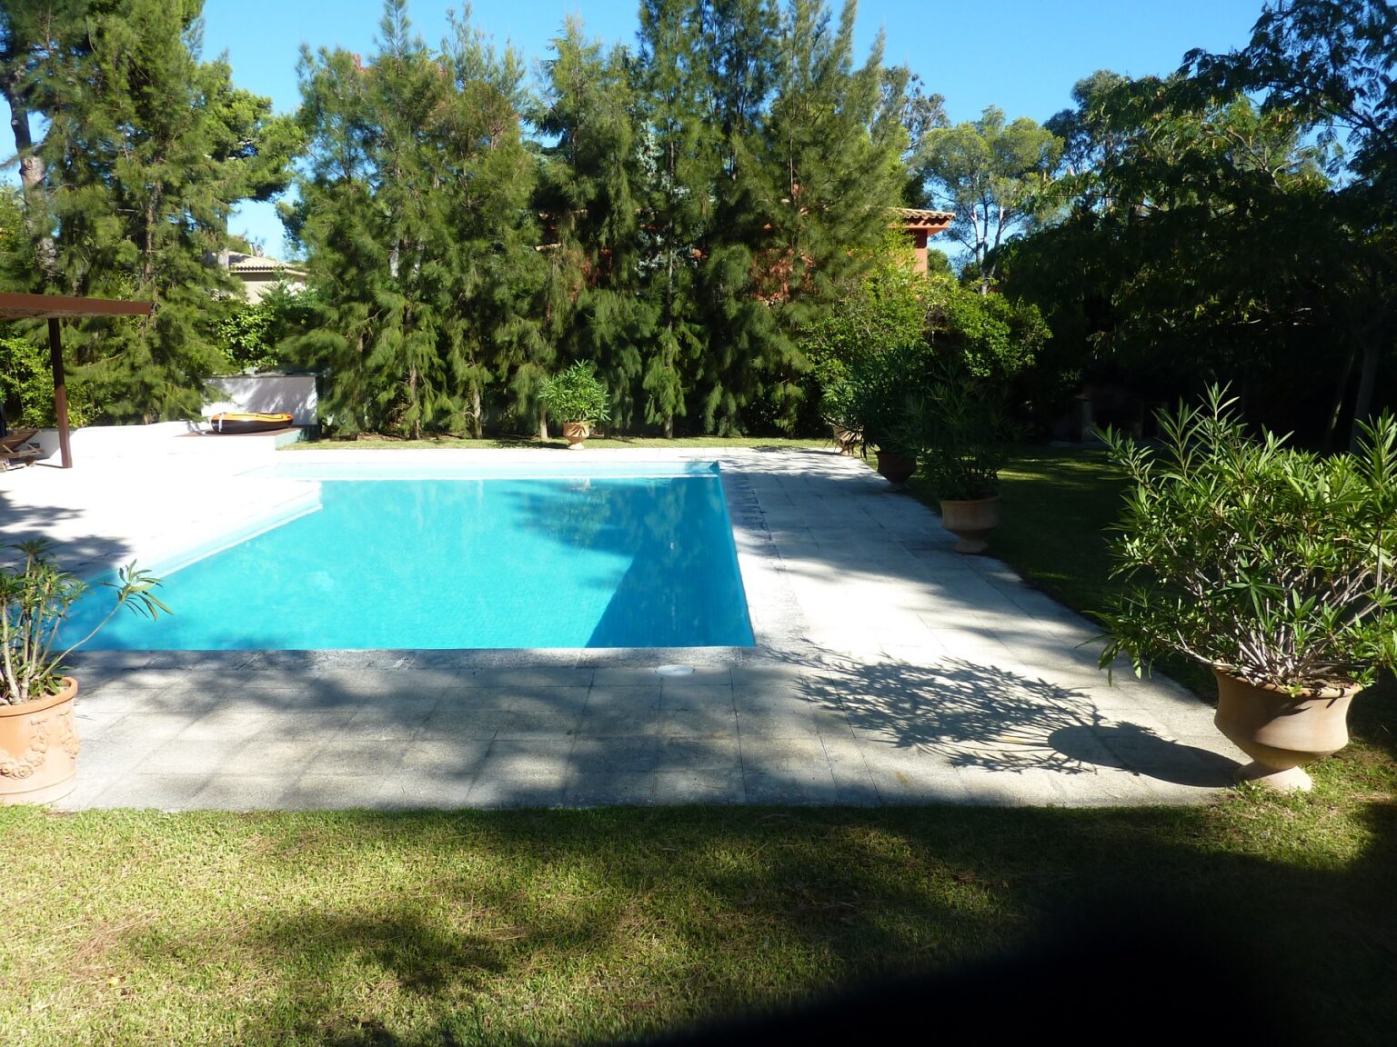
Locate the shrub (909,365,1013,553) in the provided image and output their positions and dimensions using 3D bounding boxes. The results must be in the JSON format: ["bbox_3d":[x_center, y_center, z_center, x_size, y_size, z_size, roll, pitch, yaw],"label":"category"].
[{"bbox_3d":[2.347,-0.584,9.019,0.909,1.651,0.882,0,10,-1],"label":"shrub"}]

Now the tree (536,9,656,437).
[{"bbox_3d":[-2.005,-5.563,19.512,2.286,7.835,2.218,0,10,-1],"label":"tree"}]

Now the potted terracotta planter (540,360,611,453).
[{"bbox_3d":[-2.372,-2.272,19.346,1.320,1.660,1.250,0,10,0],"label":"potted terracotta planter"}]

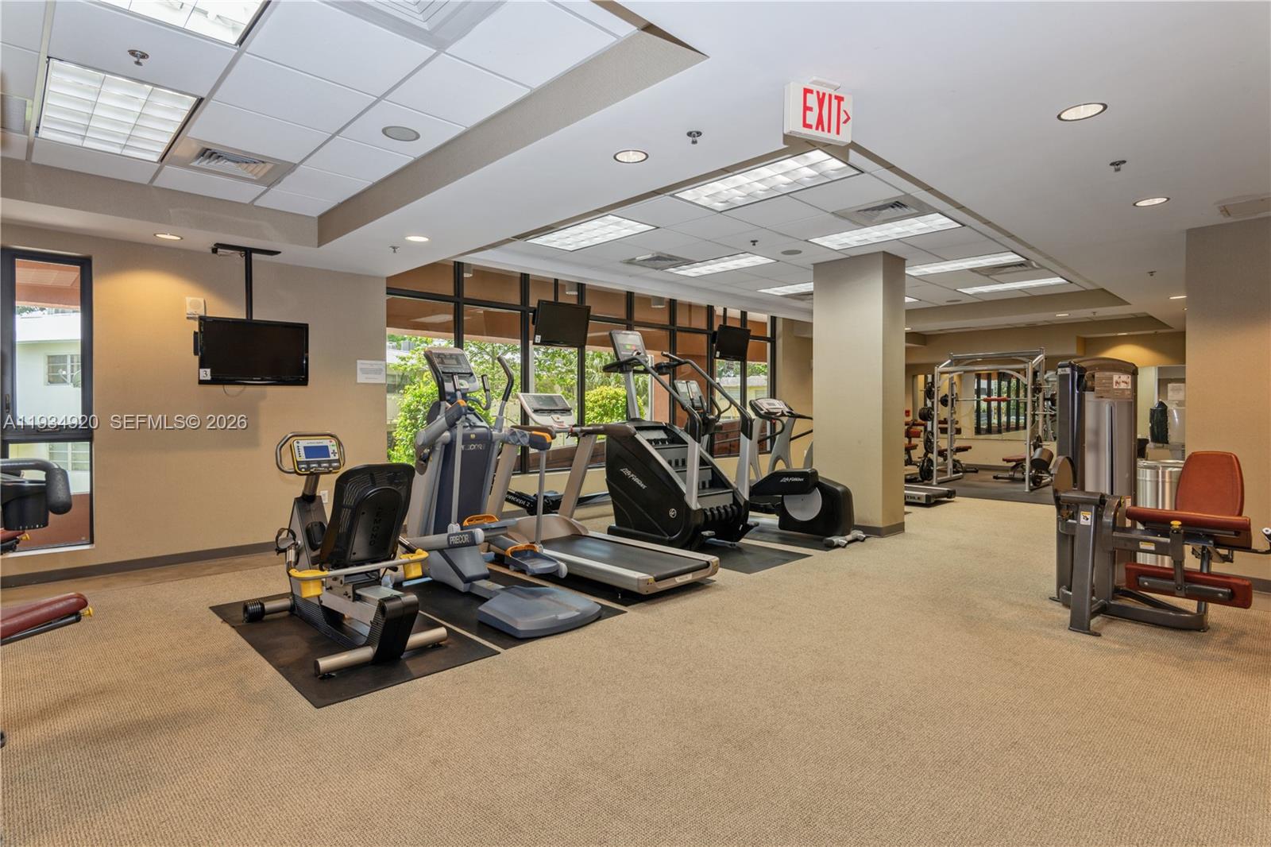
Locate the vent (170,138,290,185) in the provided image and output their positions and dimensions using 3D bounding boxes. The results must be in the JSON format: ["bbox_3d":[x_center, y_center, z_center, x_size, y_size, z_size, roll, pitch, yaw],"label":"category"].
[{"bbox_3d":[-2.568,-1.648,4.248,0.610,0.050,0.610,-1,1,-44],"label":"vent"}]

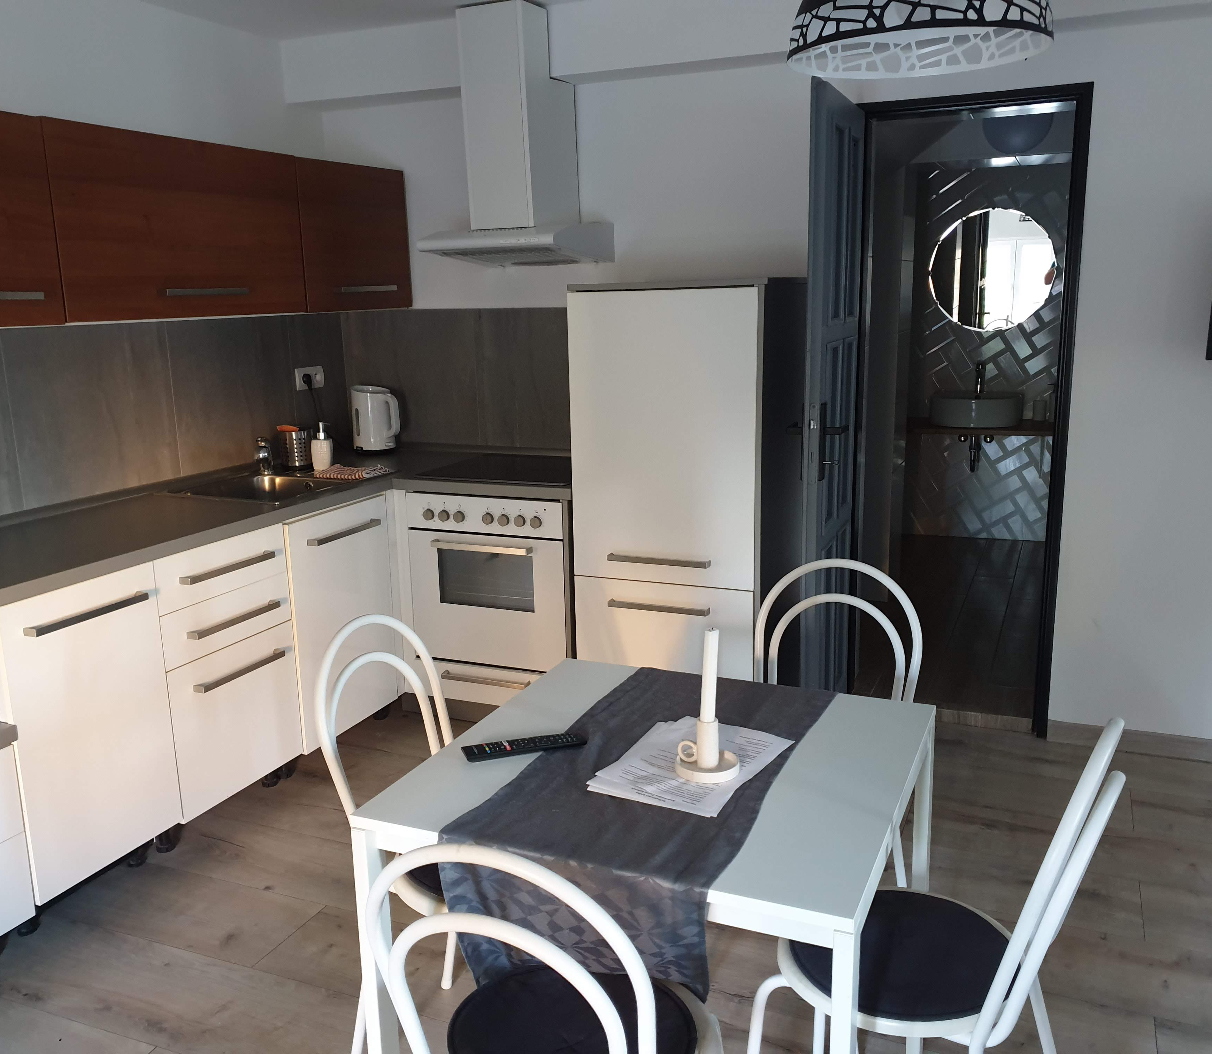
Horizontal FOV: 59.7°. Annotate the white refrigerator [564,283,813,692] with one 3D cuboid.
[{"bbox_3d":[0.307,-0.031,3.498,0.625,1.520,0.660,4,14,25],"label":"white refrigerator"}]

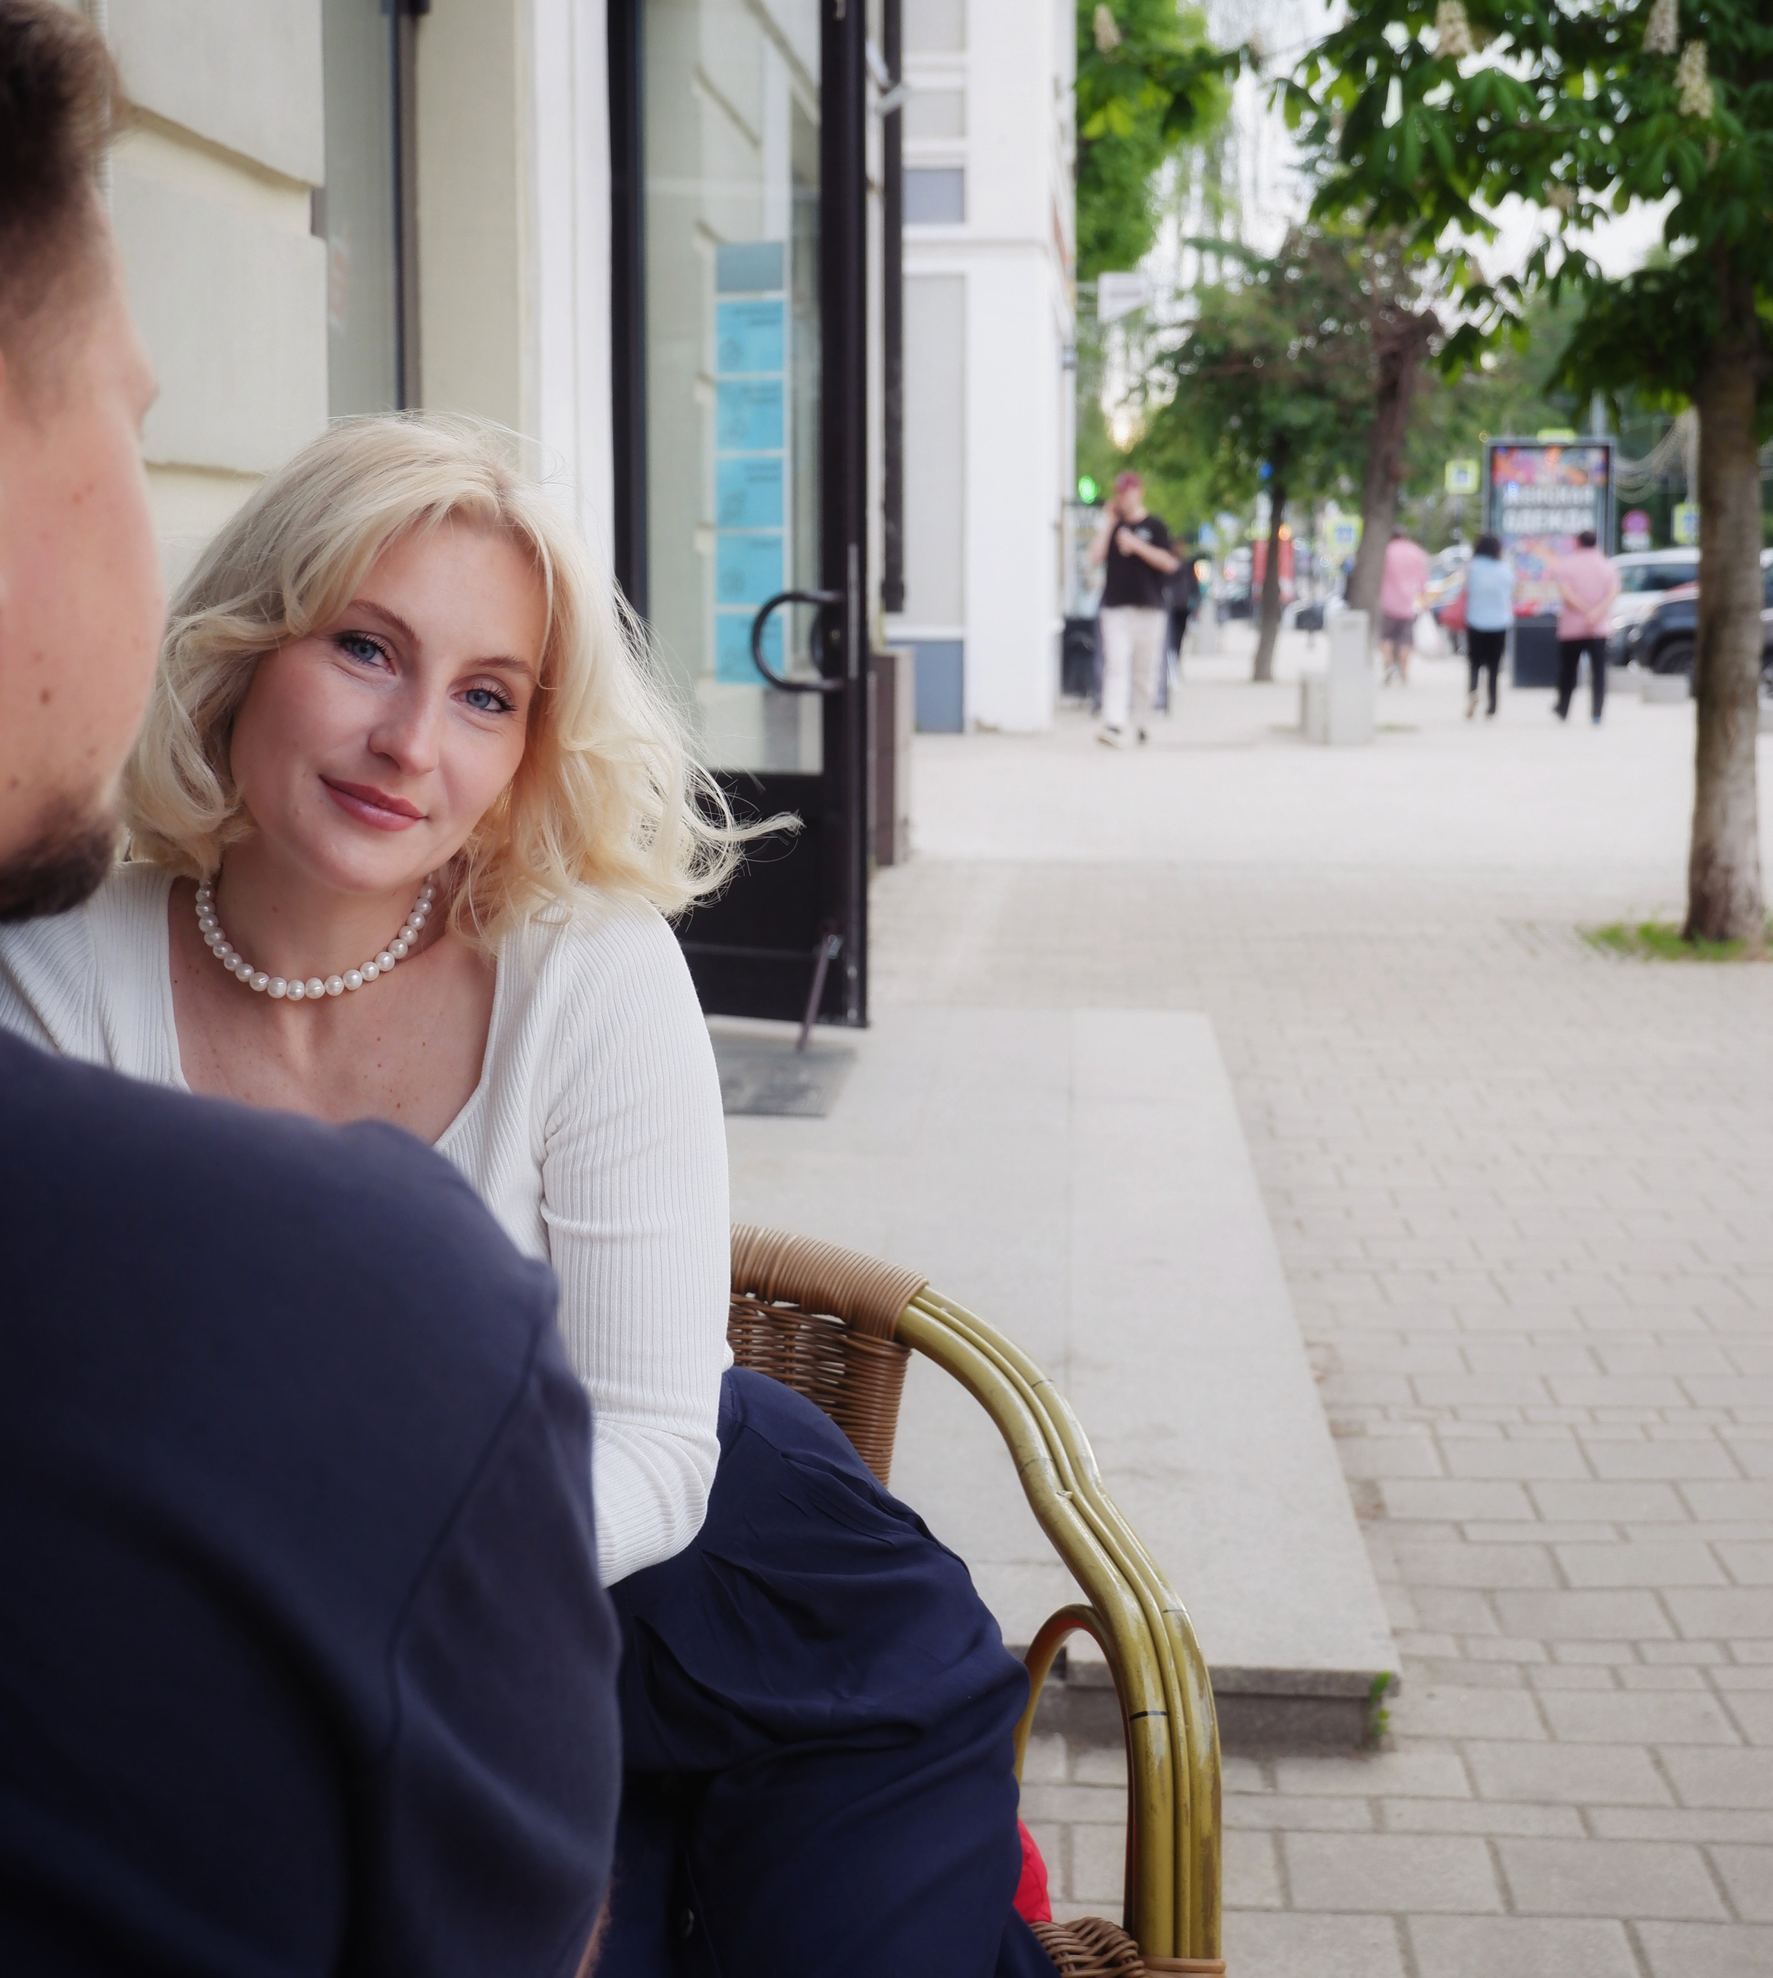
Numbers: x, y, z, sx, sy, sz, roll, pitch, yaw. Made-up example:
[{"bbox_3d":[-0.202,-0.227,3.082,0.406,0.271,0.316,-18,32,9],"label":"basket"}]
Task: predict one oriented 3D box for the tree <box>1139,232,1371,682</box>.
[{"bbox_3d":[4.119,-5.923,36.800,2.700,4.950,2.600,0,7,0],"label":"tree"}]

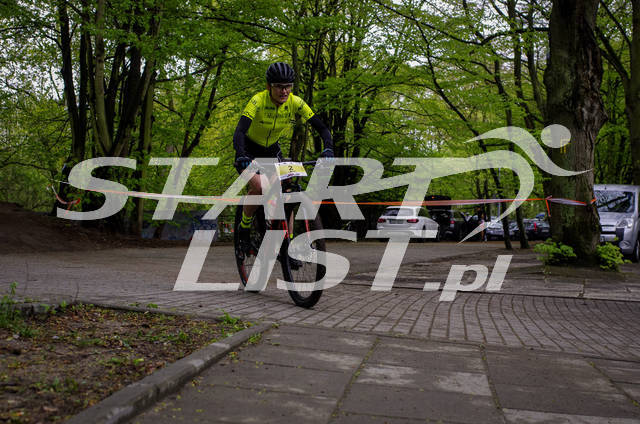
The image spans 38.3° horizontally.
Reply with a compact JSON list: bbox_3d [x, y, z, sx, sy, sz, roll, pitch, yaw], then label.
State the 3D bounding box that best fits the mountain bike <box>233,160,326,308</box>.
[{"bbox_3d":[-0.325,0.115,6.480,0.720,1.040,1.850,-4,1,-22],"label":"mountain bike"}]

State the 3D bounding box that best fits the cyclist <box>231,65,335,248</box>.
[{"bbox_3d":[-0.350,-0.300,6.500,0.720,1.420,1.000,1,-1,-20],"label":"cyclist"}]

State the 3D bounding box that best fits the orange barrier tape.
[{"bbox_3d":[-0.300,-0.220,15.500,9.500,0.500,0.300,1,-1,14],"label":"orange barrier tape"}]

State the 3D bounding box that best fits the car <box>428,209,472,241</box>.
[{"bbox_3d":[6.060,0.600,44.200,1.800,1.480,4.400,1,-1,18],"label":"car"}]

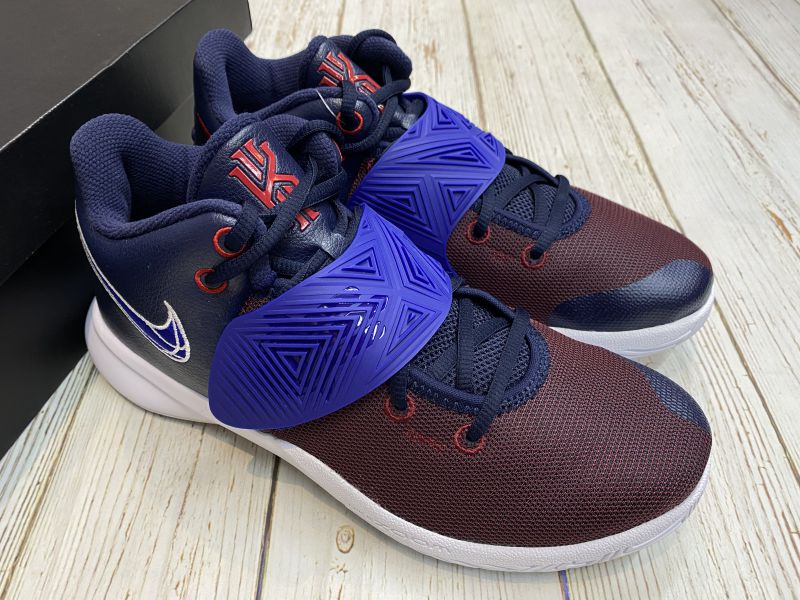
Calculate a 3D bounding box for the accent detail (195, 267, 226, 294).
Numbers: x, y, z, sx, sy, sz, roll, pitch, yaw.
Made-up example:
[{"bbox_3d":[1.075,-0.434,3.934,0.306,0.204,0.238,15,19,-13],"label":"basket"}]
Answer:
[{"bbox_3d":[-0.065,-0.006,0.206,0.012,0.012,0.003,10,21,9],"label":"accent detail"}]

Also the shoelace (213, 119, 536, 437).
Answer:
[{"bbox_3d":[-0.004,-0.007,0.223,0.118,0.095,0.078,15,50,13],"label":"shoelace"}]

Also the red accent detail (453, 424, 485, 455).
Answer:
[{"bbox_3d":[0.025,0.051,0.222,0.012,0.003,0.012,5,92,5],"label":"red accent detail"}]

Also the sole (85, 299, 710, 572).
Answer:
[{"bbox_3d":[-0.014,0.037,0.273,0.297,0.047,0.114,15,50,13],"label":"sole"}]

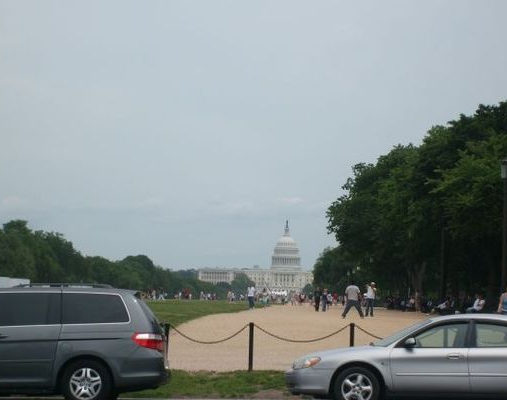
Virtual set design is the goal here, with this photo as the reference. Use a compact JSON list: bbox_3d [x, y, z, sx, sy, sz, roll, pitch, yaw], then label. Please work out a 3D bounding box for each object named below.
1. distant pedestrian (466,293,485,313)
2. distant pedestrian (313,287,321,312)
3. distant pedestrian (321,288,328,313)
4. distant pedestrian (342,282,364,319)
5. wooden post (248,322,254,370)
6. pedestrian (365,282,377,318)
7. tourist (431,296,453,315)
[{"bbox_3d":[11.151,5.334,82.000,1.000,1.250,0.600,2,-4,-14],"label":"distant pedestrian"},{"bbox_3d":[4.612,7.192,118.000,0.550,1.750,0.450,1,-4,9],"label":"distant pedestrian"},{"bbox_3d":[5.154,7.250,118.000,0.460,1.660,0.400,1,-4,9],"label":"distant pedestrian"},{"bbox_3d":[4.480,4.511,73.500,0.930,1.670,0.450,1,-3,-3],"label":"distant pedestrian"},{"bbox_3d":[-0.048,2.615,29.000,0.085,0.860,0.085,1,-3,0],"label":"wooden post"},{"bbox_3d":[6.082,5.130,84.000,0.600,1.780,0.500,3,-4,-24],"label":"pedestrian"},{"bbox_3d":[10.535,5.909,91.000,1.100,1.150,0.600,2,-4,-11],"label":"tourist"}]

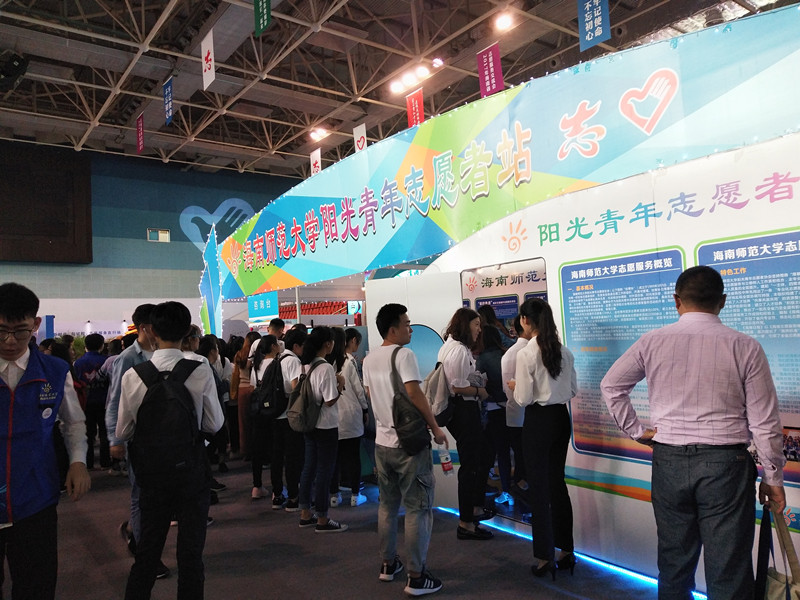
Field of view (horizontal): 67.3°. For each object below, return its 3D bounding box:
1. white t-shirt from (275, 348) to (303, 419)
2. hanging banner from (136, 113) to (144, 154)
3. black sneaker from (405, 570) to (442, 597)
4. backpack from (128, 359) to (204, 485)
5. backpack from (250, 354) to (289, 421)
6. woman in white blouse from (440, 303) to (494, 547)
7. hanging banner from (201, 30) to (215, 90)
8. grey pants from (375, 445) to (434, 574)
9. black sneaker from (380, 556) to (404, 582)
[{"bbox_3d":[-1.043,0.785,5.520,0.270,0.650,0.440,1,-5,-42],"label":"white t-shirt"},{"bbox_3d":[-12.250,-7.840,28.455,0.030,1.750,0.998,0,-5,-37],"label":"hanging banner"},{"bbox_3d":[0.150,1.643,3.540,0.270,0.110,0.100,0,-5,-37],"label":"black sneaker"},{"bbox_3d":[-1.037,0.542,2.680,0.330,0.530,0.210,-2,-4,-6],"label":"backpack"},{"bbox_3d":[-1.191,0.795,5.400,0.330,0.530,0.240,-6,-5,37],"label":"backpack"},{"bbox_3d":[0.492,0.903,4.450,0.380,1.660,0.440,-2,-4,-10],"label":"woman in white blouse"},{"bbox_3d":[-6.554,-8.225,20.615,0.030,1.750,1.050,0,-5,-37],"label":"hanging banner"},{"bbox_3d":[0.027,1.230,3.650,0.310,0.870,0.400,1,-6,-44],"label":"grey pants"},{"bbox_3d":[-0.038,1.672,3.820,0.100,0.110,0.270,-4,-4,17],"label":"black sneaker"}]

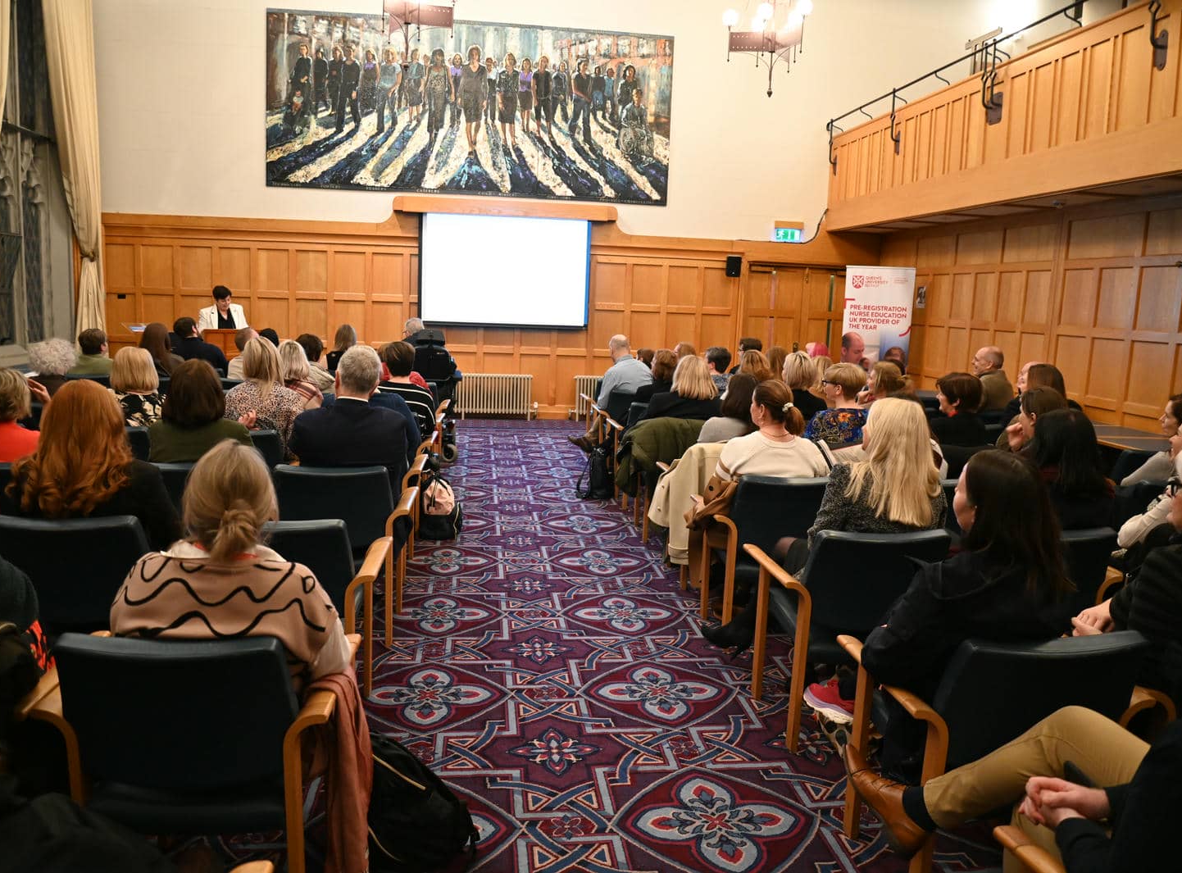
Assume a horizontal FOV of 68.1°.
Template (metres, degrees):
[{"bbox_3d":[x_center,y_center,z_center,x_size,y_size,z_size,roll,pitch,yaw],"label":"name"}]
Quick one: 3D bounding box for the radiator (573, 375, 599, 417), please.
[{"bbox_3d":[0.317,-0.467,11.315,1.100,0.577,0.120,1,9,-7],"label":"radiator"}]

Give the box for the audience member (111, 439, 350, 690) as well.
[{"bbox_3d":[-0.910,0.576,2.353,0.580,1.220,0.820,1,9,-7],"label":"audience member"}]

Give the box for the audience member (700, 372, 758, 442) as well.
[{"bbox_3d":[0.820,0.206,5.285,0.500,1.220,0.780,-1,9,-19],"label":"audience member"}]

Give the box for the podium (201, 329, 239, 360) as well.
[{"bbox_3d":[-3.745,-0.561,9.261,0.640,1.105,0.500,-1,9,-17],"label":"podium"}]

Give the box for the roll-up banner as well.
[{"bbox_3d":[3.294,-0.924,10.180,0.841,2.059,0.220,1,9,-7],"label":"roll-up banner"}]

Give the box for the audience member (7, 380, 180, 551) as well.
[{"bbox_3d":[-1.699,0.400,3.186,0.520,1.250,0.800,1,9,-7],"label":"audience member"}]

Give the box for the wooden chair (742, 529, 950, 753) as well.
[{"bbox_3d":[0.983,0.707,3.334,0.640,0.830,0.580,1,9,-7],"label":"wooden chair"}]

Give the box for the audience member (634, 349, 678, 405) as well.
[{"bbox_3d":[0.528,-0.087,7.069,0.490,1.240,0.780,0,9,-17],"label":"audience member"}]

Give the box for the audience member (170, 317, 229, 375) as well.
[{"bbox_3d":[-3.613,-0.482,8.239,0.530,1.280,0.820,1,9,-4],"label":"audience member"}]

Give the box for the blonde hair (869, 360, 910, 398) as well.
[{"bbox_3d":[1.990,-0.400,5.947,0.250,0.240,0.190,8,10,32],"label":"blonde hair"}]

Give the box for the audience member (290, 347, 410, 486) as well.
[{"bbox_3d":[-1.132,0.216,4.228,0.550,1.350,0.840,2,9,-5],"label":"audience member"}]

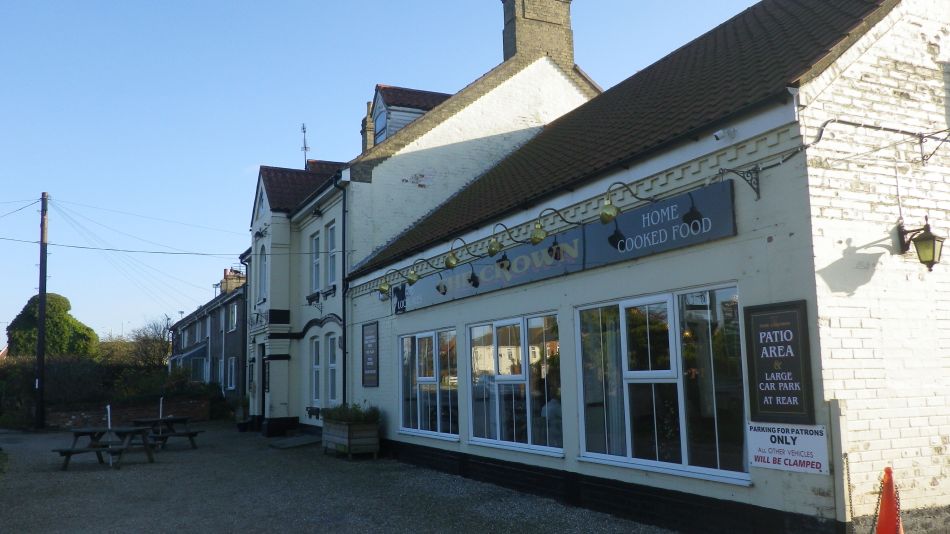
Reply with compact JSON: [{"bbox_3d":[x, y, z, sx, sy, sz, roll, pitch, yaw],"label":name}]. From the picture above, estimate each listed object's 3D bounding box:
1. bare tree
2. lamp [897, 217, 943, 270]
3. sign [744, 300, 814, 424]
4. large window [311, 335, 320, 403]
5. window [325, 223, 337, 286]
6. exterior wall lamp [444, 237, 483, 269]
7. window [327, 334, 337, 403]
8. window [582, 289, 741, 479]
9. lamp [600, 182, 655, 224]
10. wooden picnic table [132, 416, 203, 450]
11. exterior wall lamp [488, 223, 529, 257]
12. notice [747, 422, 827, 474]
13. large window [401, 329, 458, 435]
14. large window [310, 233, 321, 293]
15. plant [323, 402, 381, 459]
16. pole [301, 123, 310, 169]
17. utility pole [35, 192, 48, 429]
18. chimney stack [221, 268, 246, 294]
[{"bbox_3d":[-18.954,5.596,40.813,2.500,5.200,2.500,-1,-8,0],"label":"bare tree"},{"bbox_3d":[3.539,-0.174,5.568,0.250,0.450,0.350,3,-10,-25],"label":"lamp"},{"bbox_3d":[2.349,0.746,5.471,0.040,0.915,0.565,3,-10,-28],"label":"sign"},{"bbox_3d":[-3.725,2.431,16.607,0.140,1.540,0.860,3,-10,-28],"label":"large window"},{"bbox_3d":[-3.224,-0.251,15.973,0.140,1.520,0.840,3,-10,-28],"label":"window"},{"bbox_3d":[-0.147,-0.187,9.684,0.550,0.400,0.200,3,-10,-28],"label":"exterior wall lamp"},{"bbox_3d":[-3.135,2.238,15.522,0.140,1.500,0.860,3,-10,-28],"label":"window"},{"bbox_3d":[1.786,1.133,7.126,0.100,1.732,2.391,3,-10,-28],"label":"window"},{"bbox_3d":[1.526,-0.609,6.995,0.650,0.420,0.180,3,-10,-28],"label":"lamp"},{"bbox_3d":[-7.491,4.031,16.887,1.457,0.714,1.525,-6,-10,30],"label":"wooden picnic table"},{"bbox_3d":[0.421,-0.322,8.612,0.560,0.400,0.200,3,-10,-28],"label":"exterior wall lamp"},{"bbox_3d":[2.370,1.373,5.382,0.020,0.342,0.670,3,-10,-28],"label":"notice"},{"bbox_3d":[-0.776,1.937,11.861,0.100,1.727,2.343,3,-10,-28],"label":"large window"},{"bbox_3d":[-4.115,-0.126,18.396,0.120,1.507,0.857,3,-10,-28],"label":"large window"},{"bbox_3d":[-2.254,2.965,12.779,0.570,0.880,1.300,4,-10,-32],"label":"plant"},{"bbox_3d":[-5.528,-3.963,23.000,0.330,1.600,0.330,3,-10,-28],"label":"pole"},{"bbox_3d":[-15.856,1.511,25.887,0.250,8.762,0.250,0,-10,-28],"label":"utility pole"},{"bbox_3d":[-13.983,0.872,41.000,1.200,1.600,1.400,3,-10,-28],"label":"chimney stack"}]

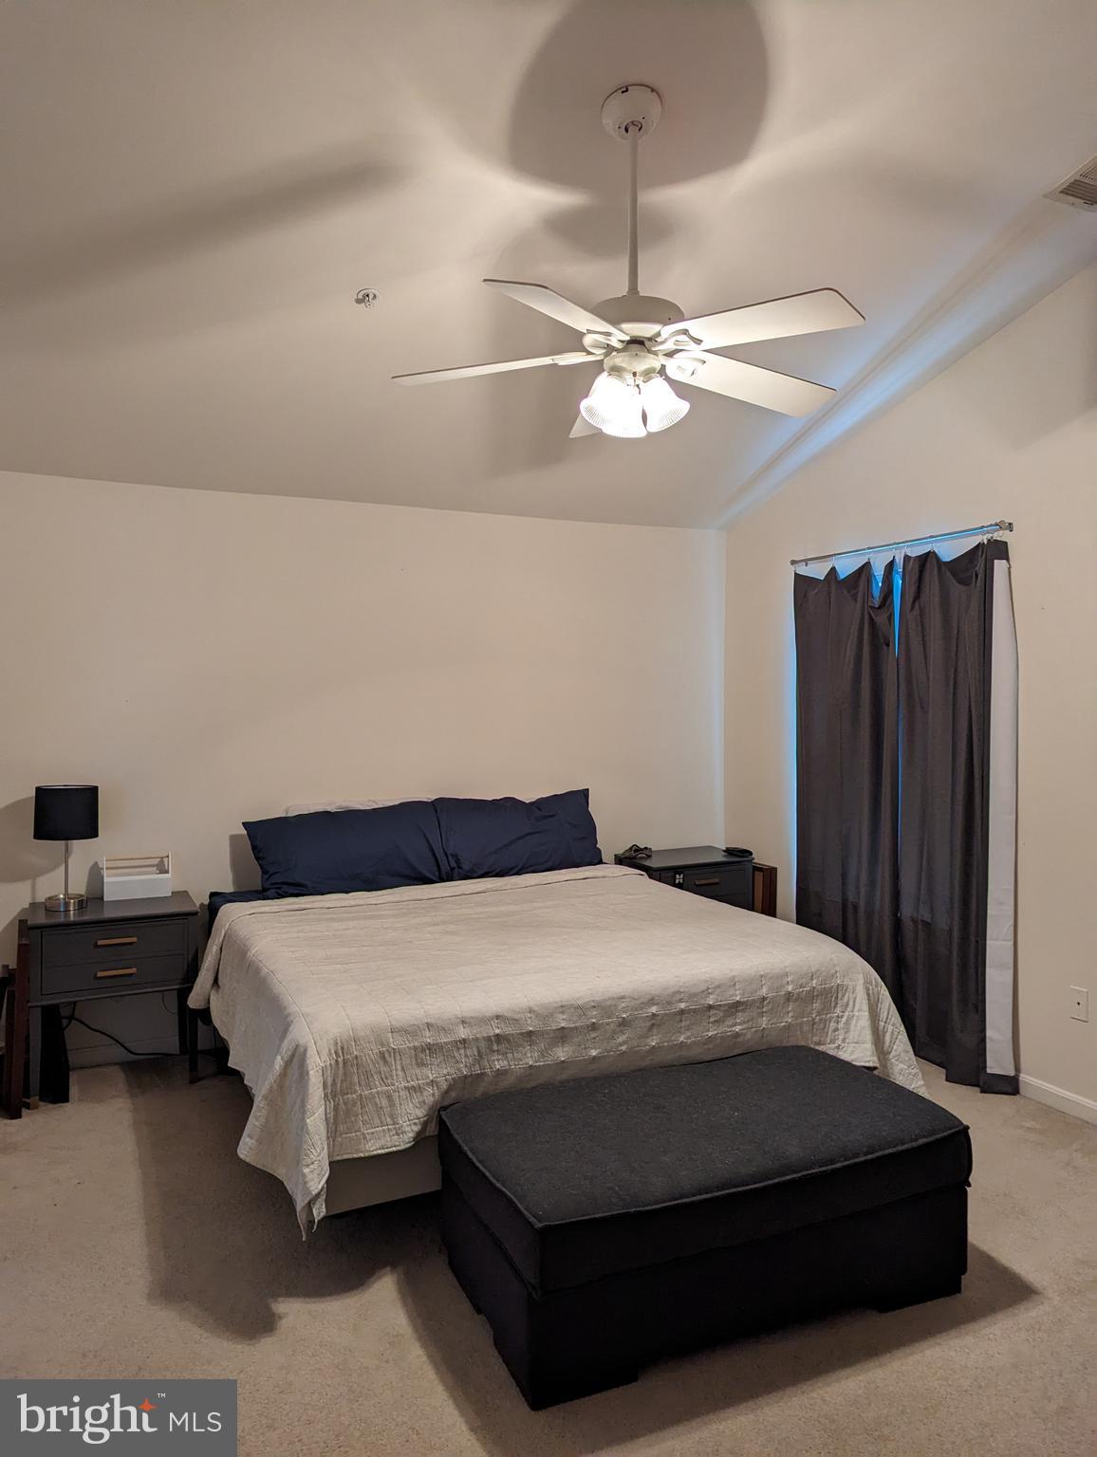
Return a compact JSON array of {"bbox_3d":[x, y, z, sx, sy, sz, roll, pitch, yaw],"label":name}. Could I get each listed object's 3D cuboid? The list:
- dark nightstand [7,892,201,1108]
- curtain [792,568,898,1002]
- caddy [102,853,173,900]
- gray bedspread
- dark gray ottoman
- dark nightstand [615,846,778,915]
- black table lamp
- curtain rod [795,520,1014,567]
[{"bbox_3d":[-1.738,1.067,4.044,0.610,0.708,0.450,-1,2,-25],"label":"dark nightstand"},{"bbox_3d":[1.351,0.306,4.687,0.120,2.110,0.660,-1,2,-25],"label":"curtain"},{"bbox_3d":[-1.718,0.612,4.227,0.255,0.190,0.110,-1,2,-25],"label":"caddy"},{"bbox_3d":[-0.134,1.076,3.910,2.150,0.700,2.050,-1,2,-25],"label":"gray bedspread"},{"bbox_3d":[0.403,1.247,2.710,1.230,0.434,0.665,-1,2,-23],"label":"dark gray ottoman"},{"bbox_3d":[0.696,1.028,5.224,0.620,0.712,0.450,-1,2,-25],"label":"dark nightstand"},{"bbox_3d":[-1.905,0.470,4.008,0.228,0.487,0.225,-1,2,-25],"label":"black table lamp"},{"bbox_3d":[1.490,-0.797,4.453,0.090,0.050,1.260,-1,2,-25],"label":"curtain rod"}]

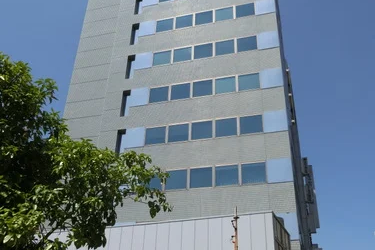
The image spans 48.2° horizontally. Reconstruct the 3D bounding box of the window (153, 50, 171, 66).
[{"bbox_3d":[-1.995,-5.285,32.972,1.517,1.351,0.100,-7,-32,15],"label":"window"}]

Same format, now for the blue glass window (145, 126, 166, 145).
[{"bbox_3d":[-2.133,0.716,28.124,1.382,1.275,0.150,-7,-32,15],"label":"blue glass window"}]

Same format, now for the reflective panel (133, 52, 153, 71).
[{"bbox_3d":[-3.507,-5.092,33.366,1.505,1.505,0.100,-7,-32,15],"label":"reflective panel"}]

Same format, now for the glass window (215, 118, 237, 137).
[{"bbox_3d":[2.593,0.144,28.108,1.517,1.351,0.100,-7,-32,15],"label":"glass window"}]

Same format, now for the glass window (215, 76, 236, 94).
[{"bbox_3d":[2.547,-2.684,28.043,1.415,1.293,0.100,-7,-32,15],"label":"glass window"}]

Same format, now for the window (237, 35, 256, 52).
[{"bbox_3d":[4.254,-5.785,29.985,1.382,1.275,0.150,-7,-32,15],"label":"window"}]

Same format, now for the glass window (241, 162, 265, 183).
[{"bbox_3d":[3.838,2.775,24.227,1.415,1.293,0.100,-7,-32,15],"label":"glass window"}]

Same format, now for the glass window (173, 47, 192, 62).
[{"bbox_3d":[-0.367,-5.240,31.191,1.382,1.275,0.150,-7,-32,15],"label":"glass window"}]

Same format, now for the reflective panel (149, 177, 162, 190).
[{"bbox_3d":[-2.341,3.727,27.595,1.517,1.351,0.100,-7,-32,15],"label":"reflective panel"}]

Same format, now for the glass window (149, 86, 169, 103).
[{"bbox_3d":[-2.153,-2.322,31.699,1.494,1.368,0.100,-7,-33,14],"label":"glass window"}]

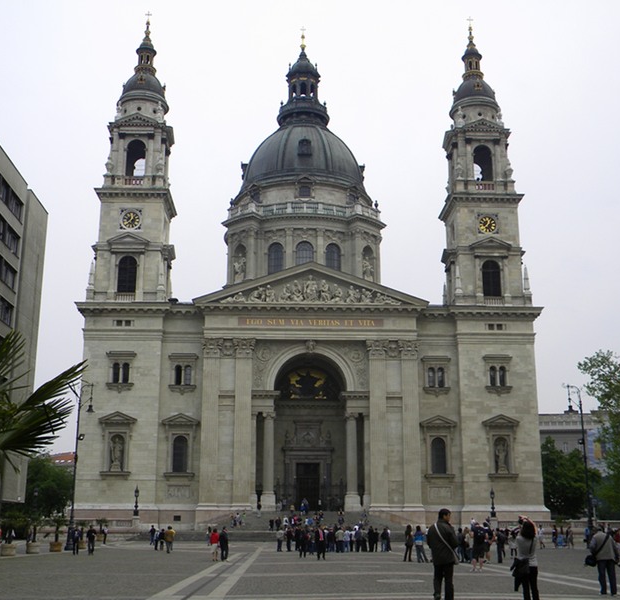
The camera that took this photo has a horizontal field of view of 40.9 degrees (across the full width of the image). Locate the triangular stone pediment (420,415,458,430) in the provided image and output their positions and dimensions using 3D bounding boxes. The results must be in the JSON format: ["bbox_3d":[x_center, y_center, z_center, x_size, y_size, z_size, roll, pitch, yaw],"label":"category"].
[{"bbox_3d":[15.452,14.700,99.894,4.492,1.633,1.021,1,-16,-2],"label":"triangular stone pediment"}]

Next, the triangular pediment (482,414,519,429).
[{"bbox_3d":[22.401,14.288,98.166,4.543,1.582,1.021,1,-16,-2],"label":"triangular pediment"}]

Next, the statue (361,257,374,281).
[{"bbox_3d":[9.824,-5.251,140.929,1.800,4.800,1.500,14,-20,-41],"label":"statue"}]

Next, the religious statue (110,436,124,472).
[{"bbox_3d":[-22.221,17.896,96.504,1.531,4.185,1.123,1,-16,-2],"label":"religious statue"}]

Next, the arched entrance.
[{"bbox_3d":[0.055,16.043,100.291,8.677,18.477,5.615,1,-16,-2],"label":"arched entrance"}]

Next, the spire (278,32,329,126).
[{"bbox_3d":[-1.126,-43.271,162.099,9.902,21.233,9.902,1,-16,-2],"label":"spire"}]

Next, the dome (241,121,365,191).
[{"bbox_3d":[-1.171,-25.770,157.210,23.887,15.312,23.887,1,-16,-2],"label":"dome"}]

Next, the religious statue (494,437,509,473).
[{"bbox_3d":[22.470,18.330,97.835,1.531,4.185,1.123,1,-16,-2],"label":"religious statue"}]

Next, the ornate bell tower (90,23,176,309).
[{"bbox_3d":[-22.848,-19.666,112.490,9.698,44.100,9.698,1,-16,-2],"label":"ornate bell tower"}]

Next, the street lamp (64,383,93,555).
[{"bbox_3d":[-15.073,10.703,54.649,1.240,11.020,0.750,1,-15,-2],"label":"street lamp"}]

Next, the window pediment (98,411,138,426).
[{"bbox_3d":[-22.731,14.078,98.761,4.600,1.650,0.900,1,-15,-2],"label":"window pediment"}]

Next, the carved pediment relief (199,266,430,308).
[{"bbox_3d":[0.246,-1.660,102.371,28.500,5.900,2.000,1,-15,-2],"label":"carved pediment relief"}]

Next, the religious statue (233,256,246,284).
[{"bbox_3d":[-11.798,-5.225,140.225,1.800,4.900,1.500,-12,-19,38],"label":"religious statue"}]

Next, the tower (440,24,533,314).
[{"bbox_3d":[23.078,-19.160,114.528,9.900,44.200,9.900,1,-15,-2],"label":"tower"}]

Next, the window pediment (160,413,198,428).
[{"bbox_3d":[-15.518,14.451,100.033,4.600,1.650,0.900,1,-15,-2],"label":"window pediment"}]

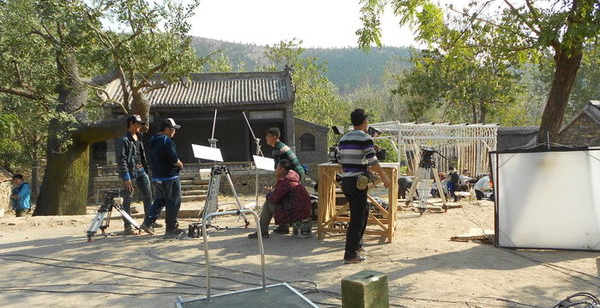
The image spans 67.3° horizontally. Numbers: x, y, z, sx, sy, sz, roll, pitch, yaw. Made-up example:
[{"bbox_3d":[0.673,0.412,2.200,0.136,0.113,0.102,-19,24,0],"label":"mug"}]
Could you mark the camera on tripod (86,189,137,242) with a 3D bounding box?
[{"bbox_3d":[-2.750,0.873,6.583,0.700,0.680,0.650,-1,2,-6],"label":"camera on tripod"}]

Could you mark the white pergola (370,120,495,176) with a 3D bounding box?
[{"bbox_3d":[4.164,-0.083,13.946,3.300,1.880,2.300,-1,2,-14],"label":"white pergola"}]

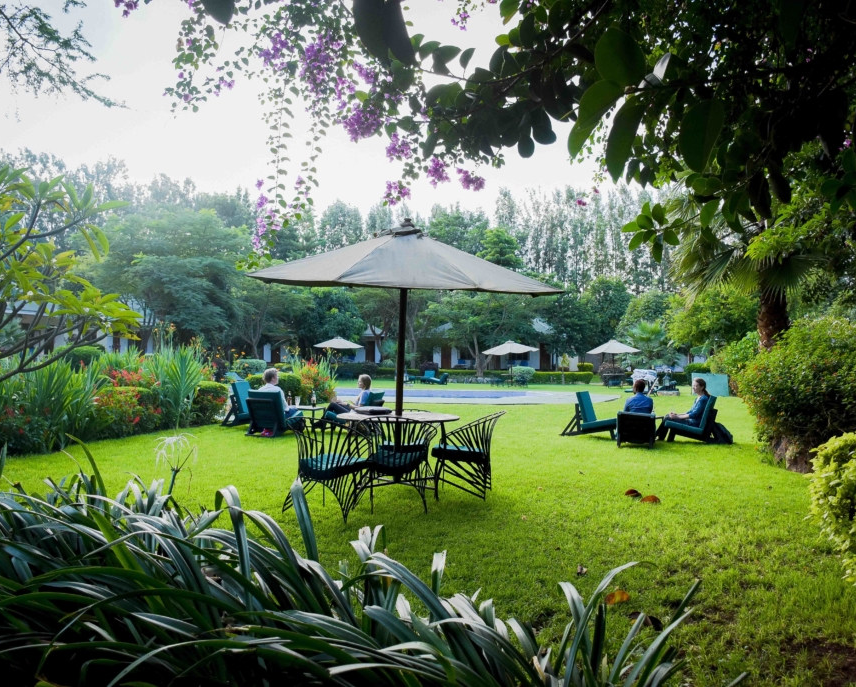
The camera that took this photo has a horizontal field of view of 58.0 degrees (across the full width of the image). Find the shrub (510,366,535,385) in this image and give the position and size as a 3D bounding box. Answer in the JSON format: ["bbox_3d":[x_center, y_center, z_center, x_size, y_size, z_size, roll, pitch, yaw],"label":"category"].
[{"bbox_3d":[4.957,1.640,40.509,1.360,0.950,1.300,0,-1,0],"label":"shrub"}]

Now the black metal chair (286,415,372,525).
[{"bbox_3d":[-0.805,1.001,6.320,0.670,0.800,0.700,0,-2,33],"label":"black metal chair"}]

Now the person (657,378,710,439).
[{"bbox_3d":[4.200,1.085,12.700,0.850,1.000,0.500,0,-2,24],"label":"person"}]

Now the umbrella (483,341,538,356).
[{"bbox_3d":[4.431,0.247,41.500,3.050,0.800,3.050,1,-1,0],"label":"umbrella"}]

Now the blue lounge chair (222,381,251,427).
[{"bbox_3d":[-3.255,1.183,14.610,1.100,0.800,0.600,0,-1,13],"label":"blue lounge chair"}]

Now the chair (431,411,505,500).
[{"bbox_3d":[0.395,1.043,7.360,0.700,0.800,0.670,1,-1,2],"label":"chair"}]

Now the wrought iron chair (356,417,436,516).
[{"bbox_3d":[-0.272,1.050,6.878,0.650,0.810,0.630,0,-1,6],"label":"wrought iron chair"}]

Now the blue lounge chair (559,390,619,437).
[{"bbox_3d":[2.752,1.219,13.157,0.920,0.750,0.580,0,-1,28],"label":"blue lounge chair"}]

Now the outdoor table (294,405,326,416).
[{"bbox_3d":[-2.104,1.342,13.504,0.500,0.440,0.500,0,-1,20],"label":"outdoor table"}]

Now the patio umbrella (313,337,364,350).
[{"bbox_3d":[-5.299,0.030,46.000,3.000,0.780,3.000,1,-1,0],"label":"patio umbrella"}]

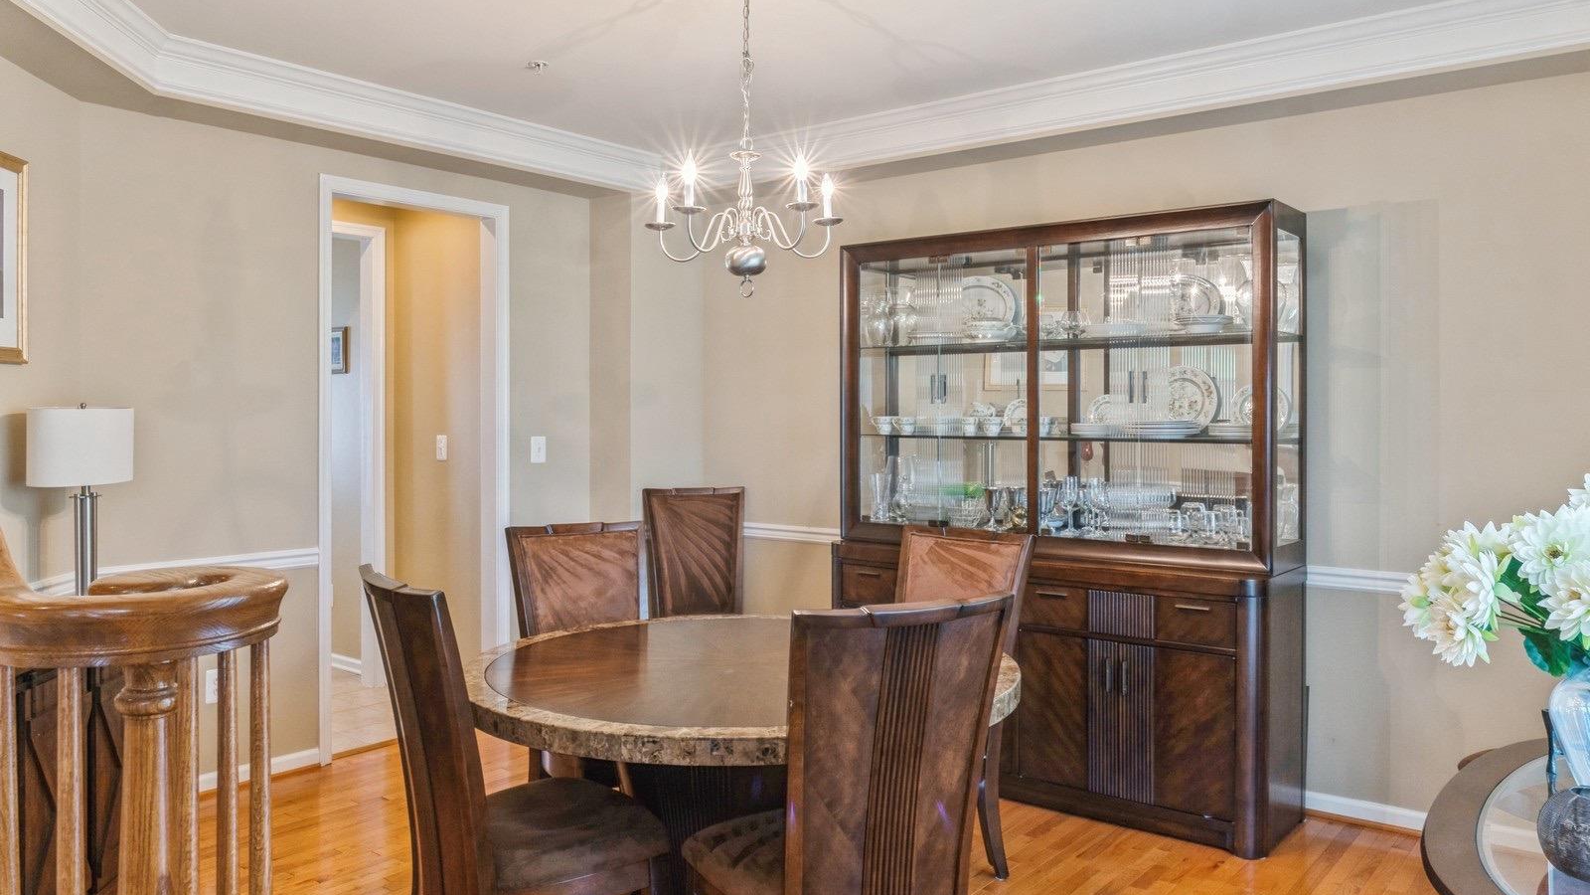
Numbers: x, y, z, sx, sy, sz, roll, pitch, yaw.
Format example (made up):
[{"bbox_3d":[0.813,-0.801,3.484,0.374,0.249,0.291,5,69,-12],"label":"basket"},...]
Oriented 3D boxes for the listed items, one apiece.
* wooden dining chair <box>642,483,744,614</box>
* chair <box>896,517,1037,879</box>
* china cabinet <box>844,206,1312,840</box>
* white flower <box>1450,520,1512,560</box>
[{"bbox_3d":[-0.362,0.748,4.849,0.490,1.050,0.620,-1,2,-25],"label":"wooden dining chair"},{"bbox_3d":[0.341,0.794,3.147,0.490,1.050,0.620,1,2,42],"label":"chair"},{"bbox_3d":[0.962,0.238,4.057,1.736,2.116,0.488,1,2,38],"label":"china cabinet"},{"bbox_3d":[1.231,0.169,1.900,0.120,0.085,0.110,1,2,33],"label":"white flower"}]

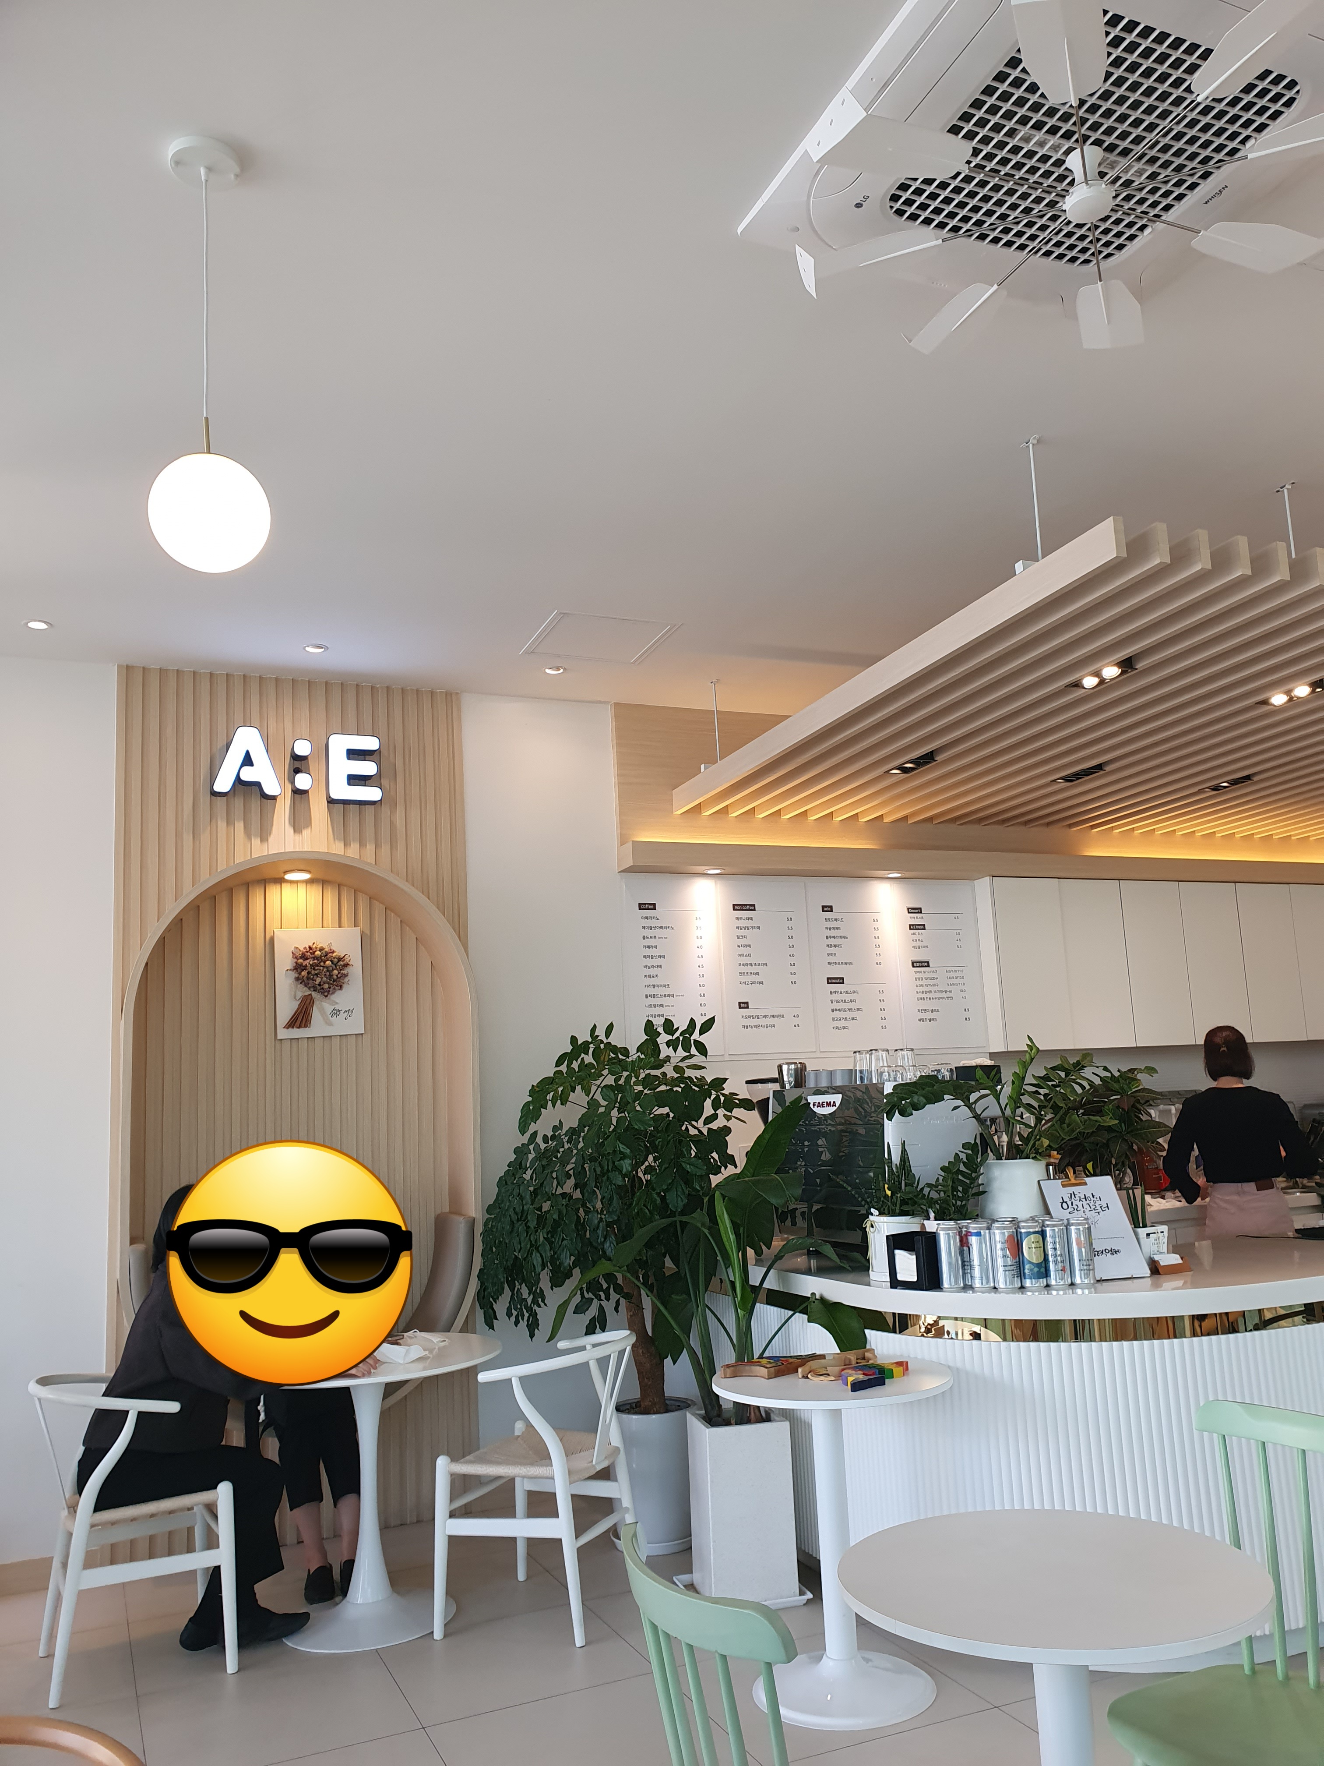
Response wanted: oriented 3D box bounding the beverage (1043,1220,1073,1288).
[{"bbox_3d":[1.031,0.966,3.455,0.065,0.166,0.065,-6,-10,15],"label":"beverage"}]

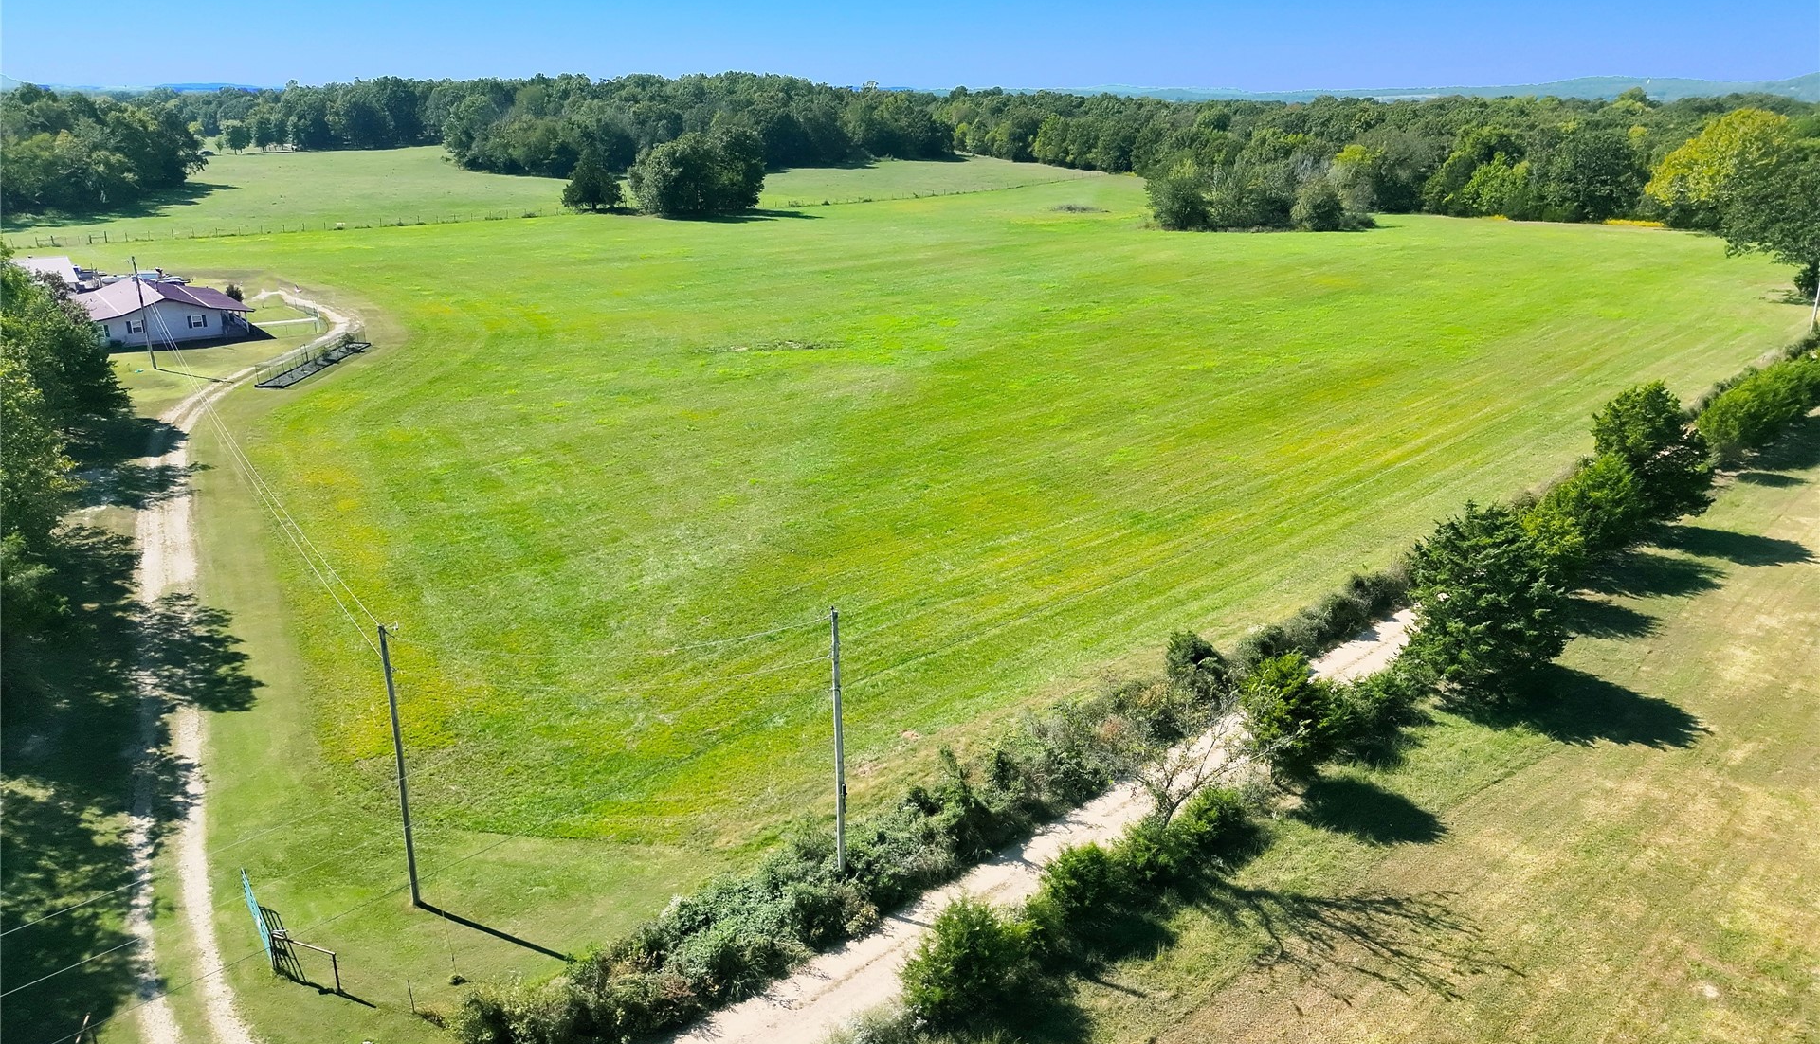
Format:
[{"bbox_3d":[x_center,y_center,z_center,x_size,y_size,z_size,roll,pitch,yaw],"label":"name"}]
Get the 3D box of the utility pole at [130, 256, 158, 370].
[{"bbox_3d":[-63.788,-17.357,105.201,0.280,9.366,0.280,0,19,0],"label":"utility pole"}]

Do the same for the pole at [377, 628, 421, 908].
[{"bbox_3d":[-14.432,7.067,35.753,0.280,8.890,0.280,0,19,0],"label":"pole"}]

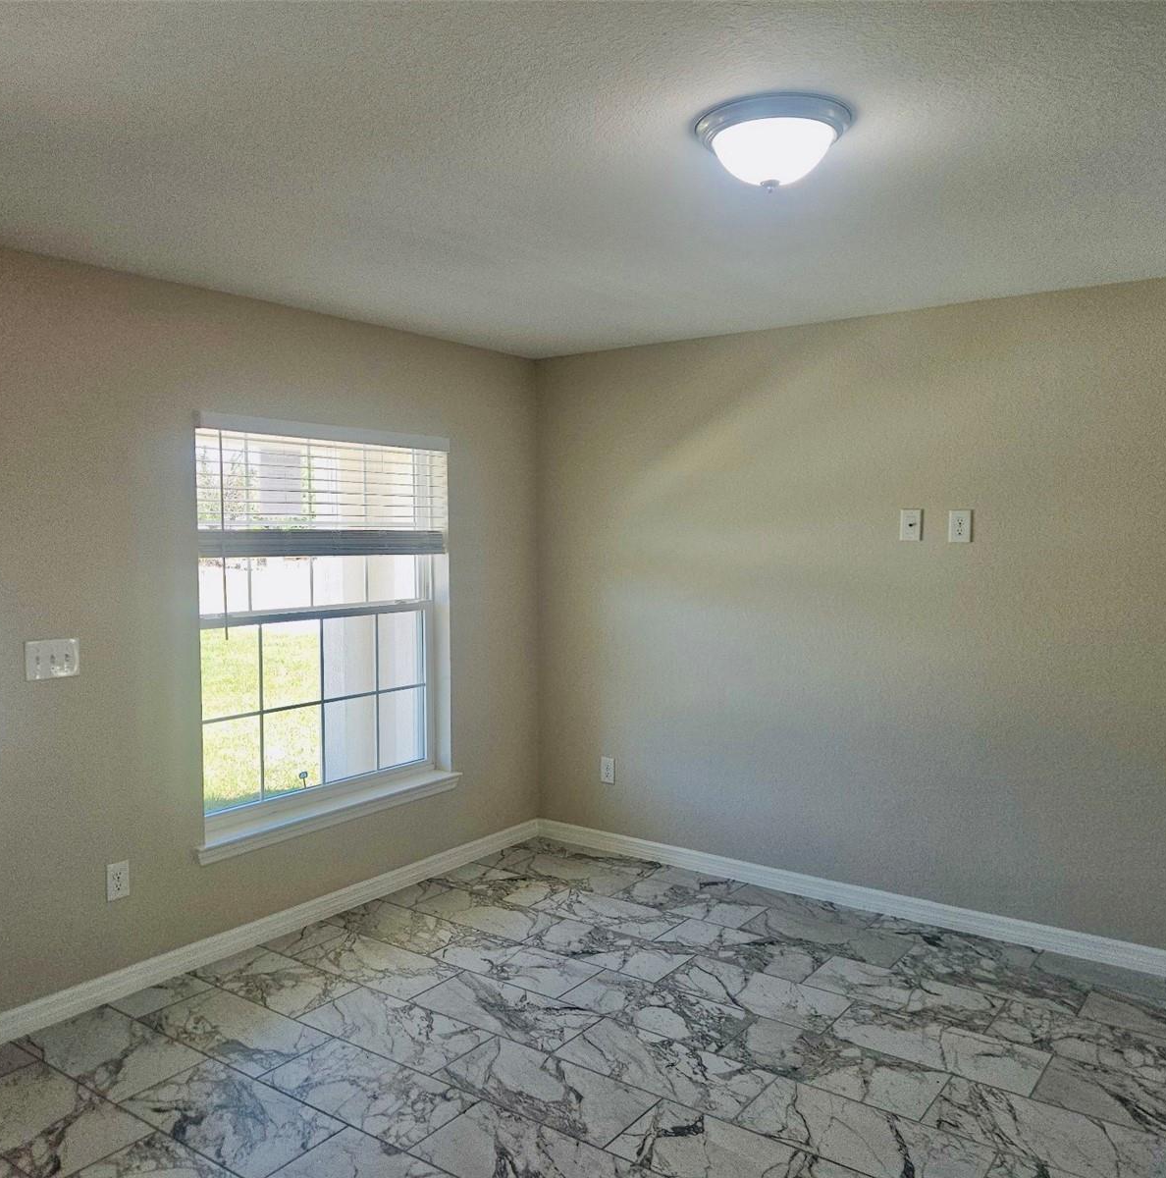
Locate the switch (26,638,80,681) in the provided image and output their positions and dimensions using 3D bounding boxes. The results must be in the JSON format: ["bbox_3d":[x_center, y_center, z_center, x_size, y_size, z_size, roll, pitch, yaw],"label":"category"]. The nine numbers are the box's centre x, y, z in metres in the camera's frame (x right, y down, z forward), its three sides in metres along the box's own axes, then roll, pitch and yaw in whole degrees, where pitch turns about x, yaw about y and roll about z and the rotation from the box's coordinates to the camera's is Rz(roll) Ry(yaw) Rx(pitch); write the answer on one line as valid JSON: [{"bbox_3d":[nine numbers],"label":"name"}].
[{"bbox_3d":[-1.687,0.226,3.332,0.016,0.121,0.167,2,4,36],"label":"switch"}]

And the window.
[{"bbox_3d":[-1.029,0.152,4.308,0.140,1.625,1.377,2,4,36],"label":"window"}]

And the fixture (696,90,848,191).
[{"bbox_3d":[0.405,-0.918,2.224,0.330,0.142,0.330,0,3,0],"label":"fixture"}]

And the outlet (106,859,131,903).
[{"bbox_3d":[-1.570,0.991,3.538,0.010,0.124,0.078,2,4,36],"label":"outlet"}]

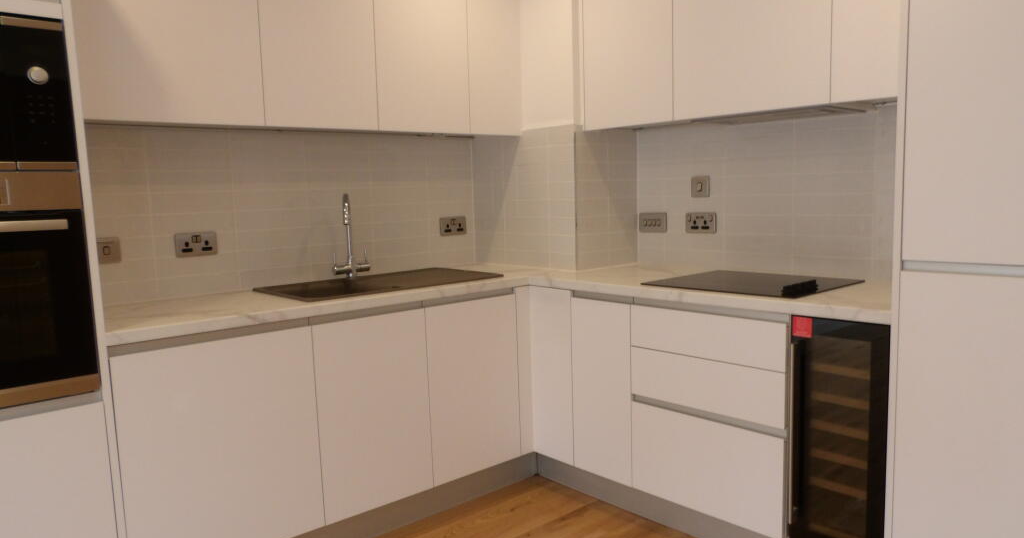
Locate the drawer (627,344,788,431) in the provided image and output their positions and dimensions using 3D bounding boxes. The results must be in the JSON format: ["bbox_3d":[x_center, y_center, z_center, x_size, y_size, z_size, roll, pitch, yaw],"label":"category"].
[{"bbox_3d":[0.797,0.371,2.538,0.420,0.175,0.593,-7,8,-41],"label":"drawer"}]

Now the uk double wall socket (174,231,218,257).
[{"bbox_3d":[-1.190,-0.093,2.688,0.149,0.087,0.012,-7,8,-41],"label":"uk double wall socket"}]

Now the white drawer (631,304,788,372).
[{"bbox_3d":[0.792,0.205,2.521,0.420,0.152,0.593,-7,8,-41],"label":"white drawer"}]

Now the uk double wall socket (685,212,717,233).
[{"bbox_3d":[0.806,-0.195,3.034,0.010,0.087,0.148,-7,8,-41],"label":"uk double wall socket"}]

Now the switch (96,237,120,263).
[{"bbox_3d":[-1.402,-0.062,2.457,0.087,0.087,0.010,-7,8,-41],"label":"switch"}]

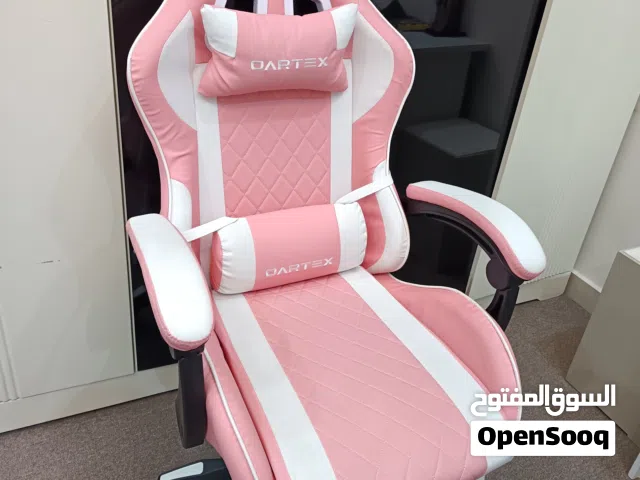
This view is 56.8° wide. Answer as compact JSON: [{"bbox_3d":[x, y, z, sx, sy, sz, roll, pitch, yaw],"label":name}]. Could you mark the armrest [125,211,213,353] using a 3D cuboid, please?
[{"bbox_3d":[-0.221,0.041,0.854,0.071,0.078,0.329,-8,33,-24],"label":"armrest"}]

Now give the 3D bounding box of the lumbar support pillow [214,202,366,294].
[{"bbox_3d":[-0.057,0.005,1.164,0.310,0.156,0.106,-9,21,-26],"label":"lumbar support pillow"}]

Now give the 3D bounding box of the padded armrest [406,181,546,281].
[{"bbox_3d":[0.287,-0.041,1.103,0.071,0.078,0.329,-11,34,-28],"label":"padded armrest"}]

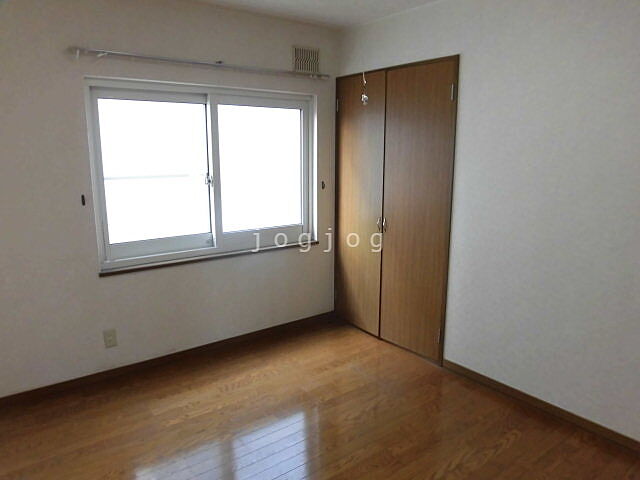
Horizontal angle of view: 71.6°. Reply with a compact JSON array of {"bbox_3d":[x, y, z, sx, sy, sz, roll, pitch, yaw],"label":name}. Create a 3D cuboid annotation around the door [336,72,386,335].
[{"bbox_3d":[0.320,-0.258,3.635,0.040,2.035,0.550,-8,14,-36],"label":"door"}]

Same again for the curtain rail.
[{"bbox_3d":[-0.670,-1.166,2.983,1.782,0.037,0.085,-8,14,-35],"label":"curtain rail"}]

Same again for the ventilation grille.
[{"bbox_3d":[-0.101,-1.359,3.393,0.233,0.188,0.030,-8,14,-35],"label":"ventilation grille"}]

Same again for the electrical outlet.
[{"bbox_3d":[-1.368,0.646,2.897,0.072,0.120,0.010,-8,14,-35],"label":"electrical outlet"}]

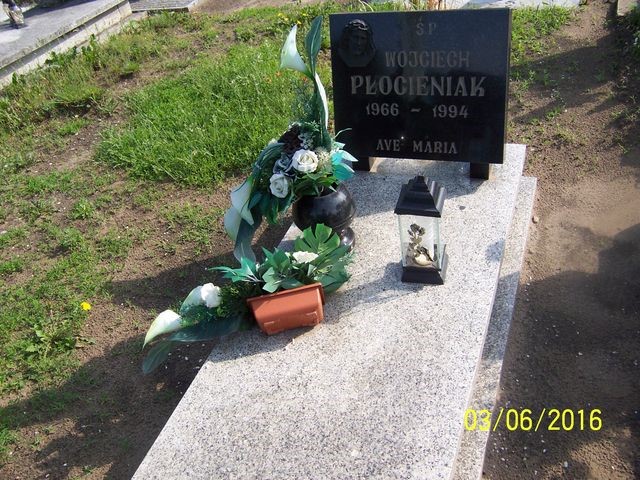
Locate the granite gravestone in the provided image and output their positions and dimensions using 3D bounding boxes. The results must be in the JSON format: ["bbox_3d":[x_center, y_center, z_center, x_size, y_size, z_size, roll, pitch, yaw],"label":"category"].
[{"bbox_3d":[0.334,-0.521,2.107,0.600,0.505,0.040,6,27,22],"label":"granite gravestone"}]

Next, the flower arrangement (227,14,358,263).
[{"bbox_3d":[-0.104,-0.248,1.812,0.420,0.690,0.320,-1,39,13],"label":"flower arrangement"}]

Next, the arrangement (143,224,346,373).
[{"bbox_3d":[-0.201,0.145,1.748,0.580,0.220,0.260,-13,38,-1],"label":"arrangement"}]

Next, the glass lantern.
[{"bbox_3d":[0.293,-0.041,1.739,0.125,0.330,0.125,3,40,19],"label":"glass lantern"}]

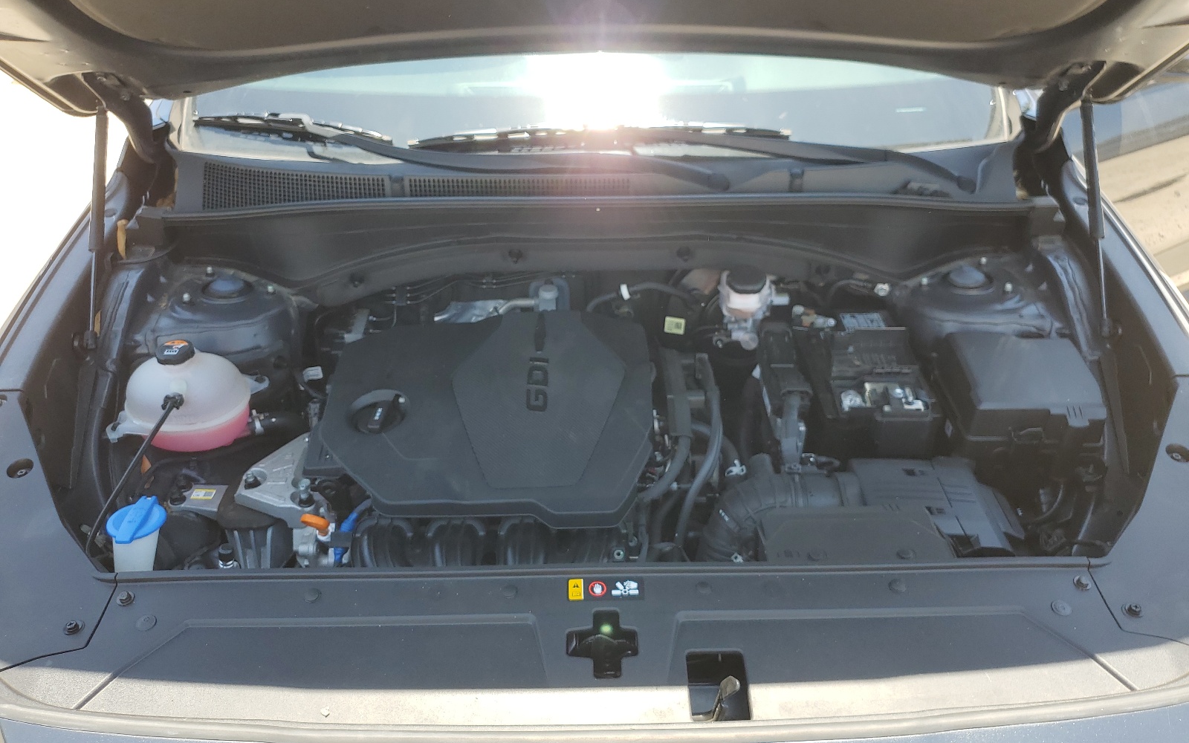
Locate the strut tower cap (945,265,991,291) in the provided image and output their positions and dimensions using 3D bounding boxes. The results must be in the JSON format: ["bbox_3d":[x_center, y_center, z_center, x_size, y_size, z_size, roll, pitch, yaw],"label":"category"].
[{"bbox_3d":[0.578,-0.143,1.380,0.068,0.025,0.068,-4,28,2],"label":"strut tower cap"}]

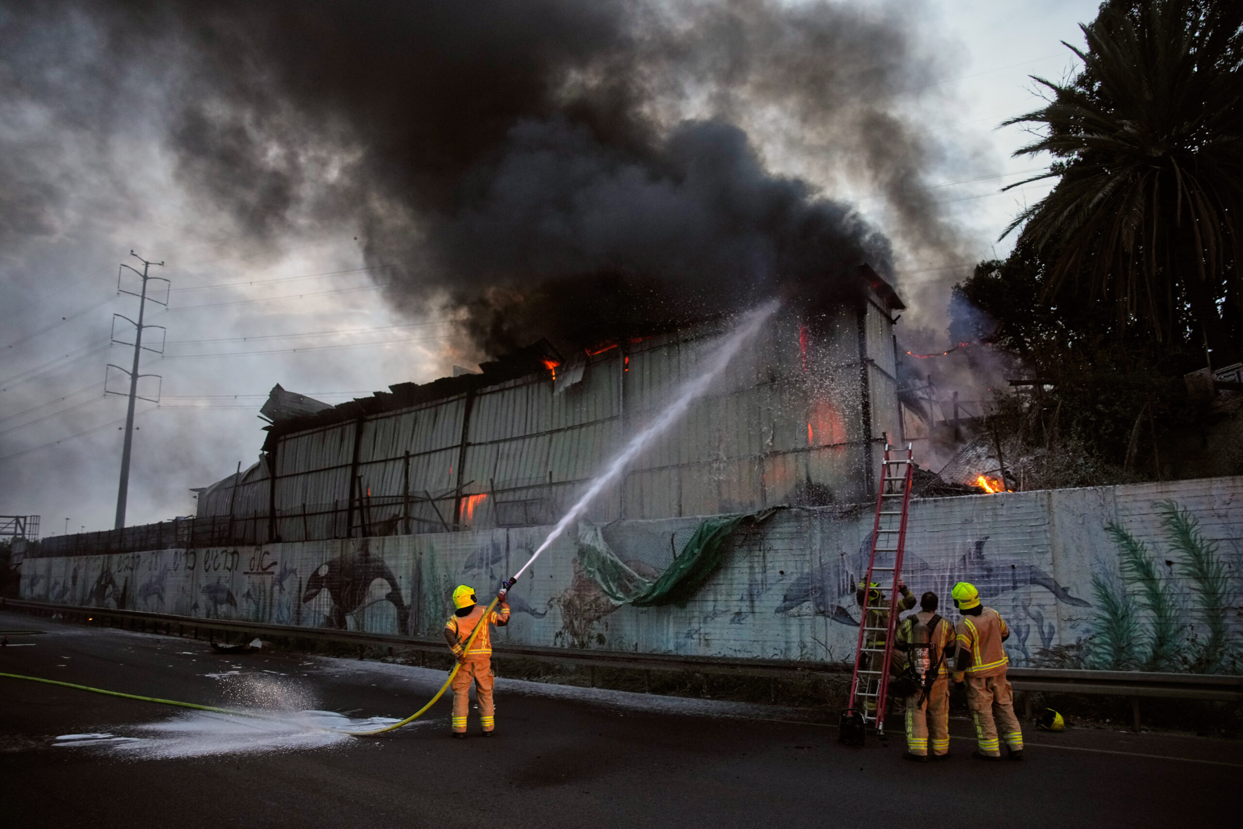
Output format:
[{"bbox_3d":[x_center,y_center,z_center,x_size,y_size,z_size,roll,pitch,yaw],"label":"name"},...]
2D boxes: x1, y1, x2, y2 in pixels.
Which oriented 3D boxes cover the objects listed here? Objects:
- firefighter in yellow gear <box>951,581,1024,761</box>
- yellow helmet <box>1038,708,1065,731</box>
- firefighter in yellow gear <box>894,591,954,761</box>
[{"bbox_3d":[3.982,2.811,9.169,0.660,1.860,0.500,-1,-11,7],"label":"firefighter in yellow gear"},{"bbox_3d":[5.445,3.867,10.500,0.270,0.250,0.310,14,-3,29],"label":"yellow helmet"},{"bbox_3d":[3.343,2.861,9.161,0.620,1.770,0.540,-4,-11,21],"label":"firefighter in yellow gear"}]

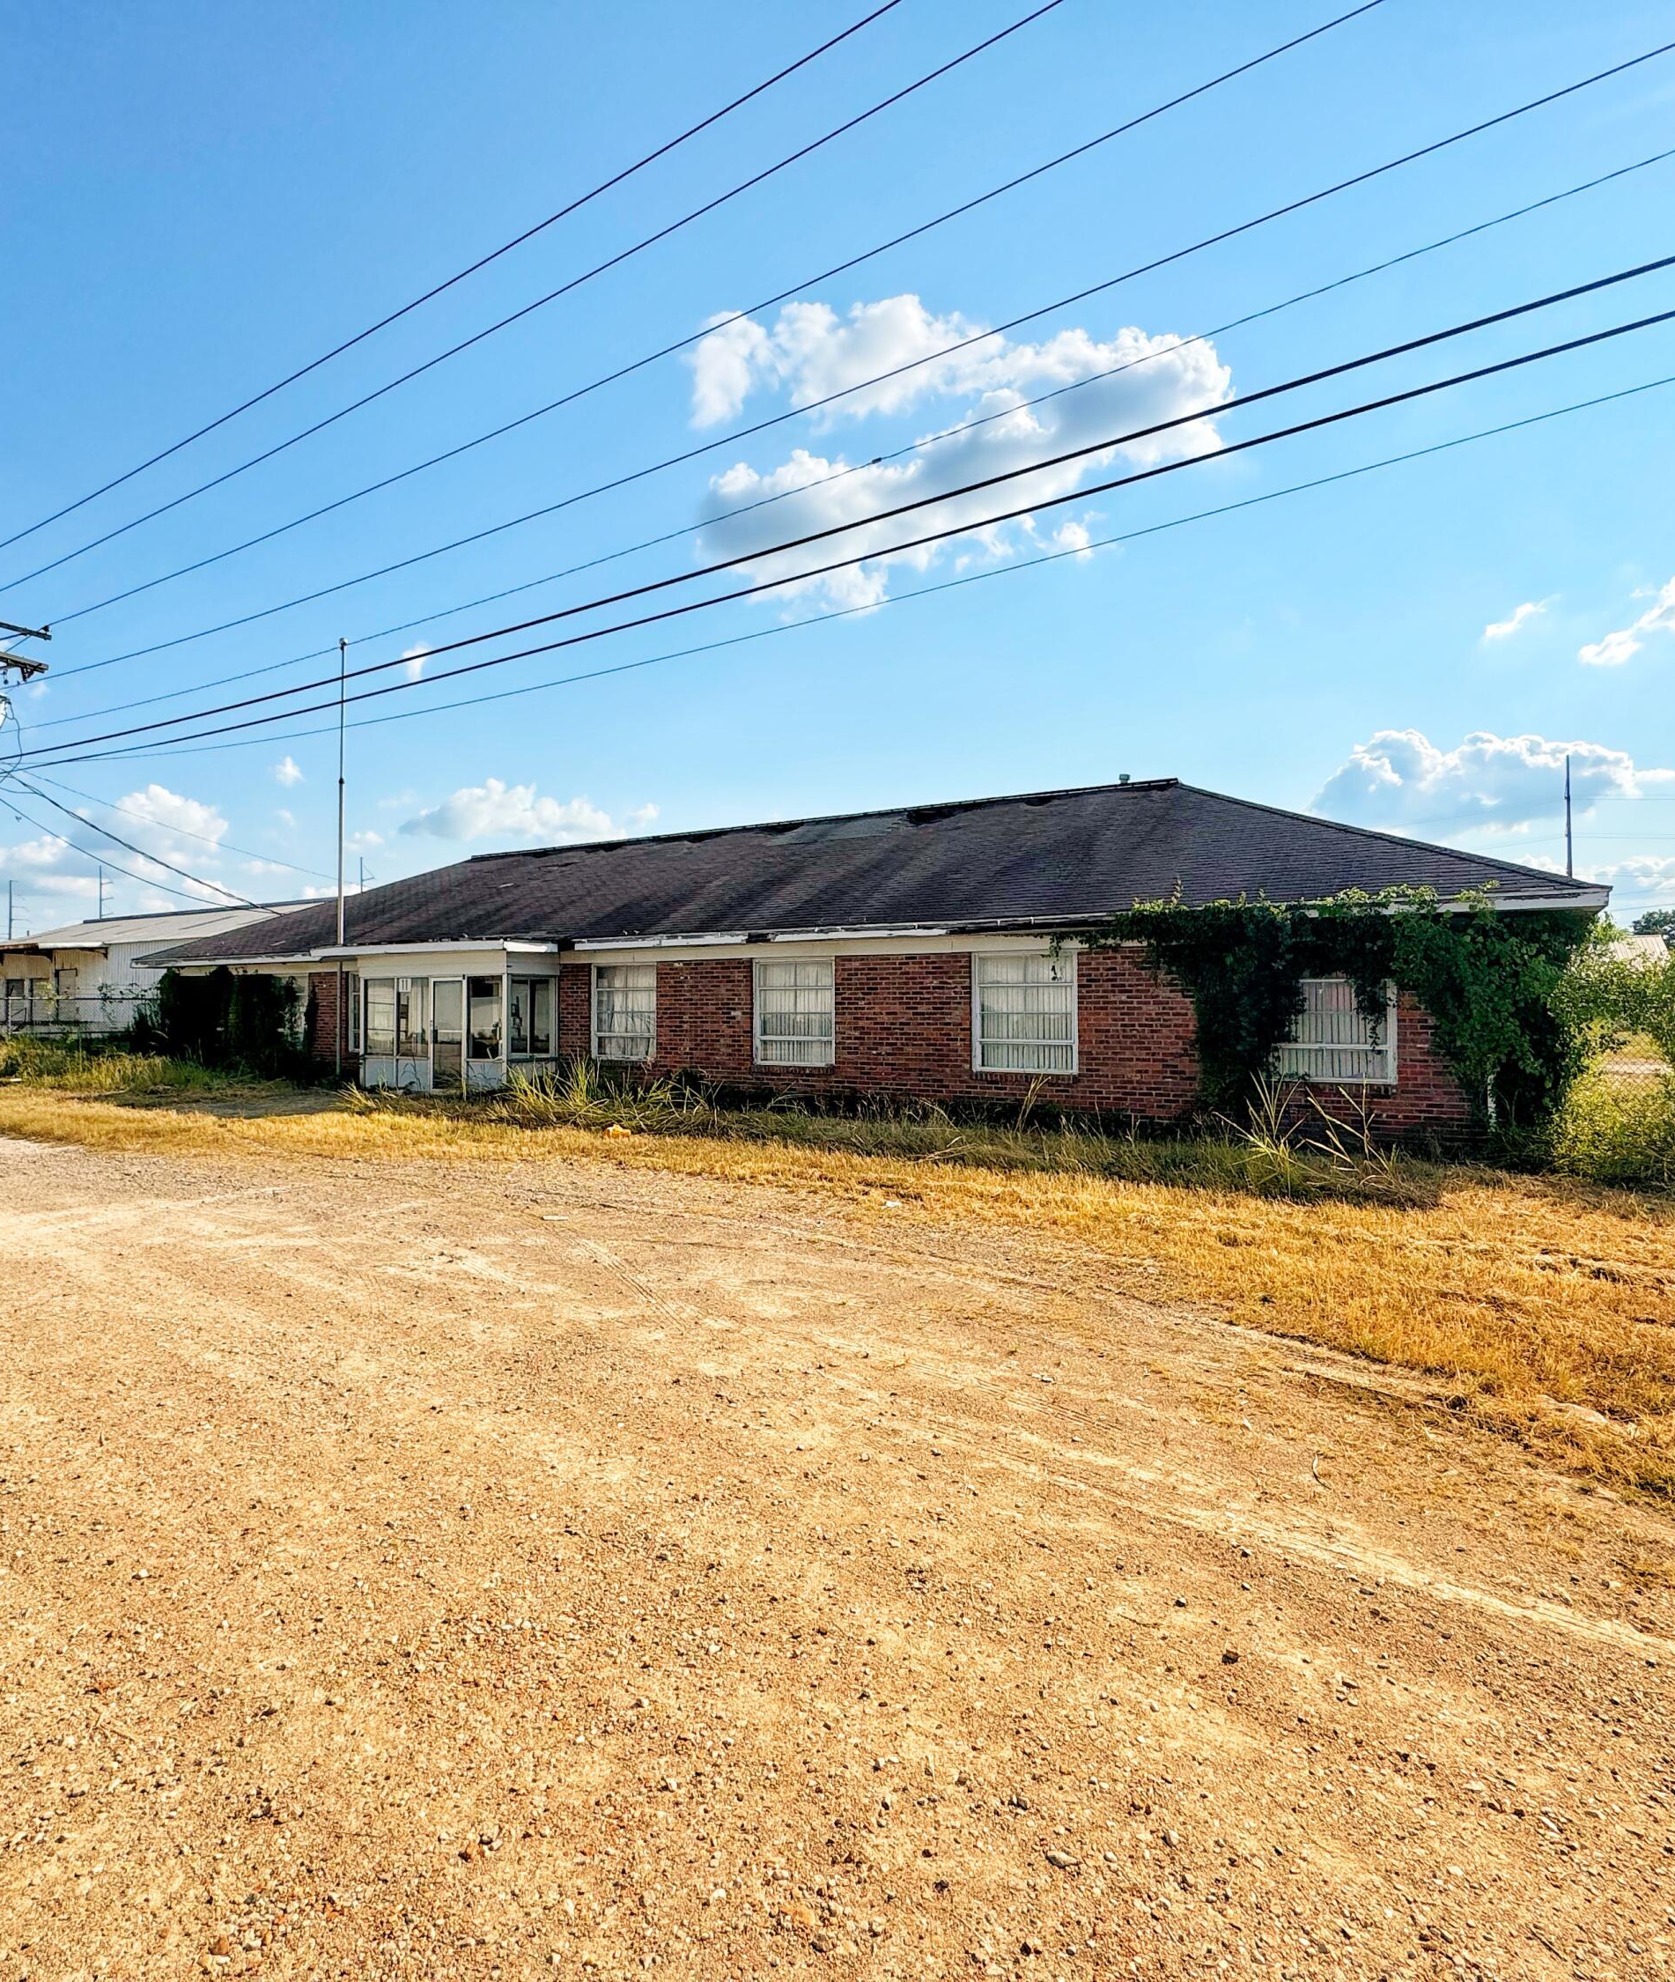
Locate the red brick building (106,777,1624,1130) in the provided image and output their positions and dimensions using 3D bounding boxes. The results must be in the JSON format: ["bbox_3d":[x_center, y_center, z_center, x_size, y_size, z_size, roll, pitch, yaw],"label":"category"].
[{"bbox_3d":[-1.785,-0.748,20.941,26.840,5.160,10.900,-1,-1,32],"label":"red brick building"}]

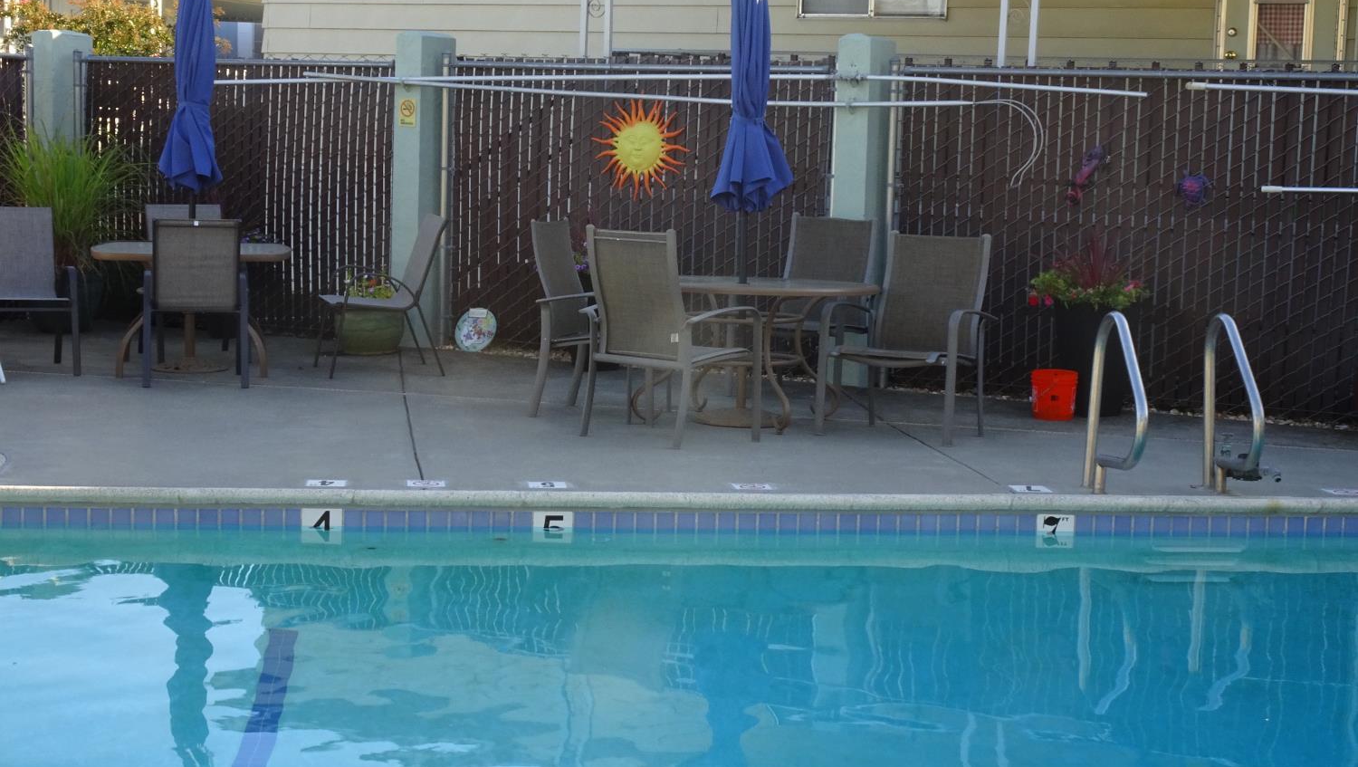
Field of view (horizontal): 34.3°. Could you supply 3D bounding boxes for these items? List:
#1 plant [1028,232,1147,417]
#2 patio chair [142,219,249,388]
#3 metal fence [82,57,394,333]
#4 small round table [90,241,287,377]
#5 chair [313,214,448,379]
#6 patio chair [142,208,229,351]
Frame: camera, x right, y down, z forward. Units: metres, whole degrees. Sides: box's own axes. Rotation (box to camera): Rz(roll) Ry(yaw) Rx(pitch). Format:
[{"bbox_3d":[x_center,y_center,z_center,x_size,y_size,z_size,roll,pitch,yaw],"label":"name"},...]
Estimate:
[{"bbox_3d":[2.242,-0.318,11.817,0.600,0.970,0.560,3,7,11],"label":"plant"},{"bbox_3d":[-2.647,-0.460,12.039,0.580,0.900,0.680,0,7,-13],"label":"patio chair"},{"bbox_3d":[-3.084,-1.298,15.128,2.706,1.850,0.060,5,7,27],"label":"metal fence"},{"bbox_3d":[-2.796,-0.433,12.605,1.120,0.700,1.070,0,7,-13],"label":"small round table"},{"bbox_3d":[-1.729,-0.511,12.709,0.660,0.890,0.600,-1,7,-22],"label":"chair"},{"bbox_3d":[-2.901,-0.605,13.167,0.580,0.900,0.680,-1,7,-23],"label":"patio chair"}]

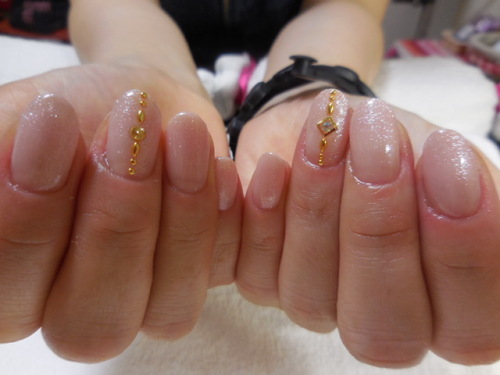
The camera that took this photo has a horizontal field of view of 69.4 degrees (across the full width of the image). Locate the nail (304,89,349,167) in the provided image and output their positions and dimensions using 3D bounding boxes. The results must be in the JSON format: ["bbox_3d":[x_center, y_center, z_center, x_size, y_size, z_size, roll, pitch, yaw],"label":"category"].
[{"bbox_3d":[0.020,-0.015,0.094,0.011,0.020,0.004,7,-16,7],"label":"nail"}]

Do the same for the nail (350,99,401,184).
[{"bbox_3d":[0.030,-0.011,0.087,0.012,0.020,0.004,2,-16,9],"label":"nail"}]

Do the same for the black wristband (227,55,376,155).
[{"bbox_3d":[0.025,-0.034,0.165,0.064,0.044,0.018,-2,31,14],"label":"black wristband"}]

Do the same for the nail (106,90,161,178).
[{"bbox_3d":[-0.028,-0.012,0.086,0.012,0.021,0.004,5,-17,-17],"label":"nail"}]

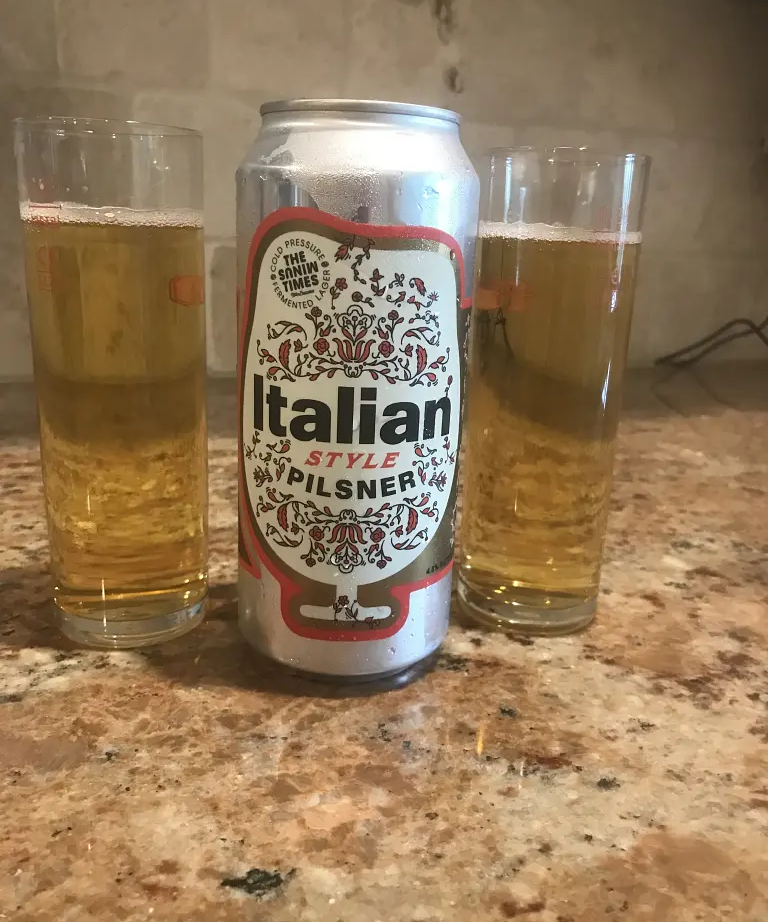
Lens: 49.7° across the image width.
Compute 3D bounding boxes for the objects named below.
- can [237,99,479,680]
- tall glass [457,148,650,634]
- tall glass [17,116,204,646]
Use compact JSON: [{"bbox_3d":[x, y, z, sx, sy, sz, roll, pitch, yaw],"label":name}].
[{"bbox_3d":[-0.009,-0.017,0.243,0.066,0.157,0.066,2,16,-2],"label":"can"},{"bbox_3d":[0.053,-0.021,0.276,0.051,0.152,0.051,5,16,10],"label":"tall glass"},{"bbox_3d":[-0.080,-0.021,0.256,0.051,0.152,0.051,-3,17,-17],"label":"tall glass"}]

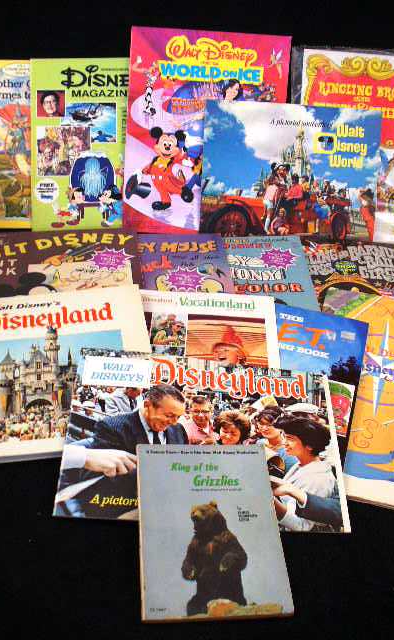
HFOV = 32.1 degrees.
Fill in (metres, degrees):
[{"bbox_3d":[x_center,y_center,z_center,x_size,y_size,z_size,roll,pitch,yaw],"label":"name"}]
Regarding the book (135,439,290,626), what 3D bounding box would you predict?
[{"bbox_3d":[0.012,0.196,0.655,0.131,0.009,0.187,1,40,-7],"label":"book"}]

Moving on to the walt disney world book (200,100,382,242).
[{"bbox_3d":[0.148,-0.234,1.085,0.277,0.213,0.005,3,-1,-1],"label":"walt disney world book"}]

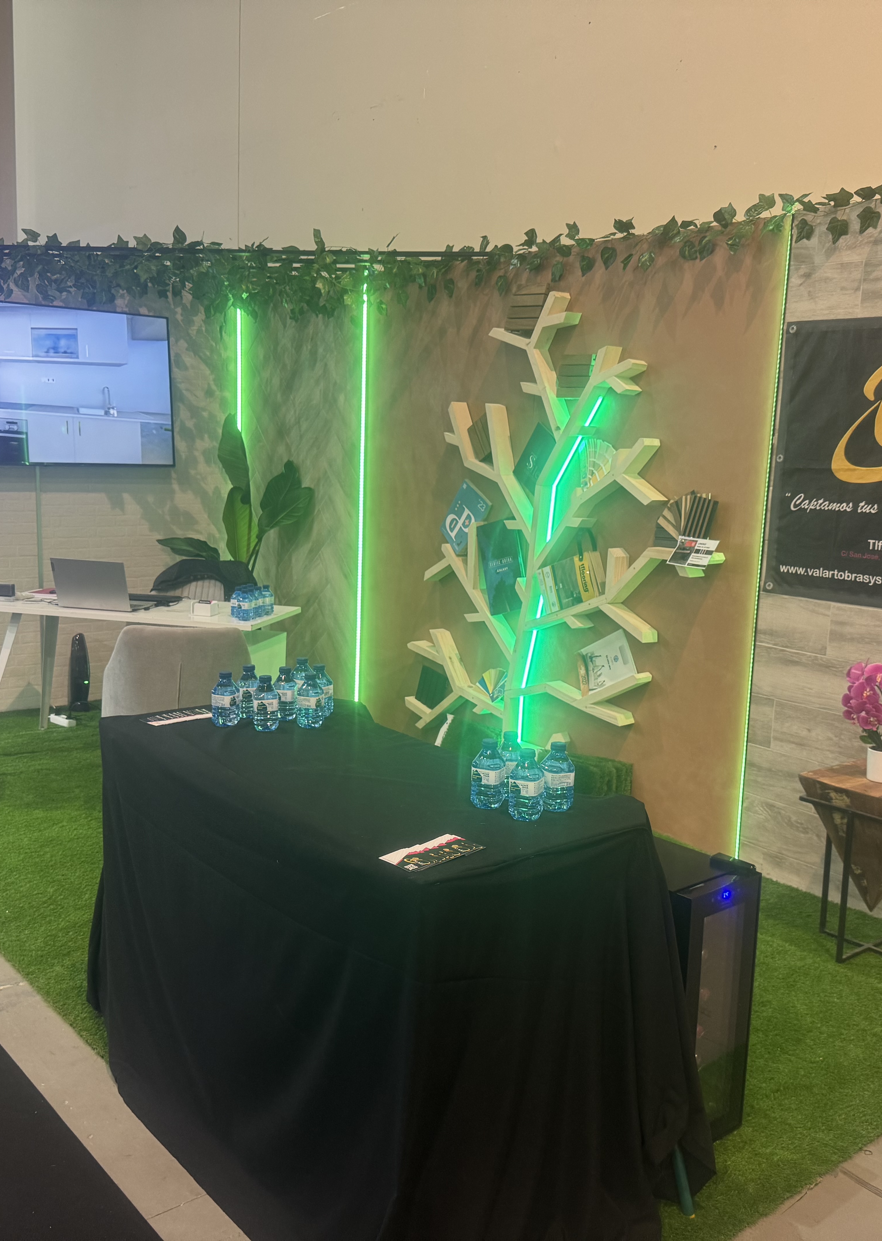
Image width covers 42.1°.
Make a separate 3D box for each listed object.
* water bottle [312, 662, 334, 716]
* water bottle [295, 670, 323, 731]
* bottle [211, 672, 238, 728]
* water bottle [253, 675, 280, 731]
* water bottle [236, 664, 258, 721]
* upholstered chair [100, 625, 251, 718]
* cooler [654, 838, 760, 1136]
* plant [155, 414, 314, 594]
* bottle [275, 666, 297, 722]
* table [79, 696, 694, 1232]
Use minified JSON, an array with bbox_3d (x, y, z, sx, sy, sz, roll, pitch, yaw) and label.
[{"bbox_3d":[-0.303,0.176,2.907,0.066,0.135,0.066,2,9,0],"label":"water bottle"},{"bbox_3d":[-0.352,0.213,3.080,0.066,0.141,0.066,2,9,0],"label":"water bottle"},{"bbox_3d":[-0.524,0.185,2.787,0.066,0.135,0.066,2,9,0],"label":"bottle"},{"bbox_3d":[-0.419,0.194,2.763,0.066,0.135,0.066,2,9,0],"label":"water bottle"},{"bbox_3d":[-0.528,0.194,3.160,0.066,0.141,0.066,2,9,0],"label":"water bottle"},{"bbox_3d":[-1.019,0.415,4.587,0.580,0.885,0.600,1,9,-10],"label":"upholstered chair"},{"bbox_3d":[0.467,0.856,2.762,0.256,0.630,0.480,-6,12,-40],"label":"cooler"},{"bbox_3d":[-1.190,-0.336,6.574,0.750,1.660,0.780,-6,12,-40],"label":"plant"},{"bbox_3d":[-0.426,0.199,3.150,0.066,0.141,0.066,2,9,0],"label":"bottle"},{"bbox_3d":[-0.185,0.753,2.574,0.740,0.894,1.320,-5,11,-39],"label":"table"}]

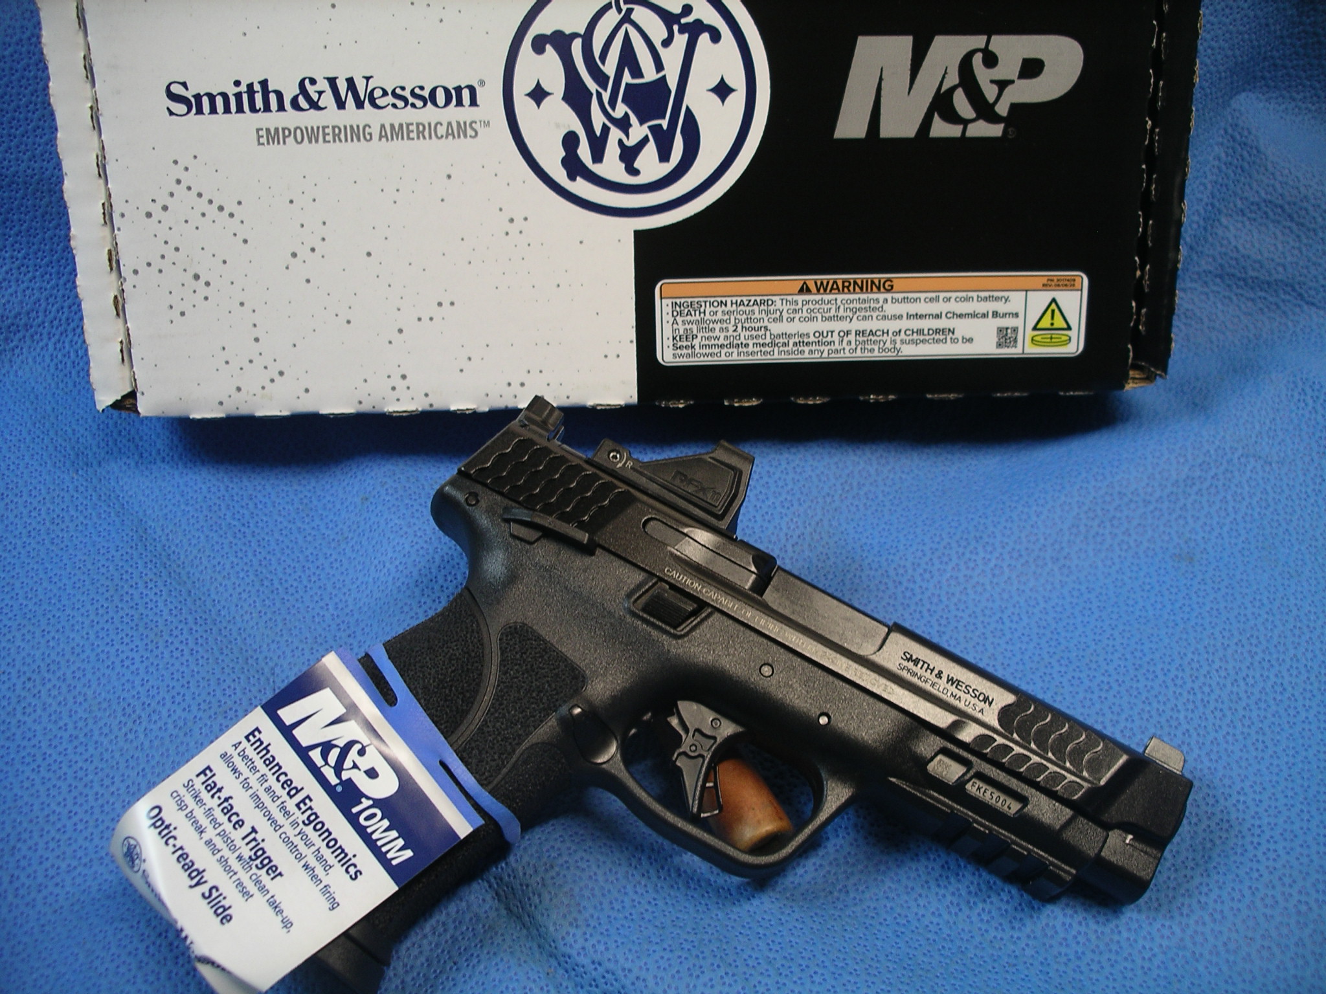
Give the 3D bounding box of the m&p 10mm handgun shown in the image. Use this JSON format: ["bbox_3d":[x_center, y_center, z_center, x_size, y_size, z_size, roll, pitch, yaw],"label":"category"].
[{"bbox_3d":[0.012,0.072,0.347,0.201,0.034,0.164,28,66,9],"label":"m&p 10mm handgun"}]

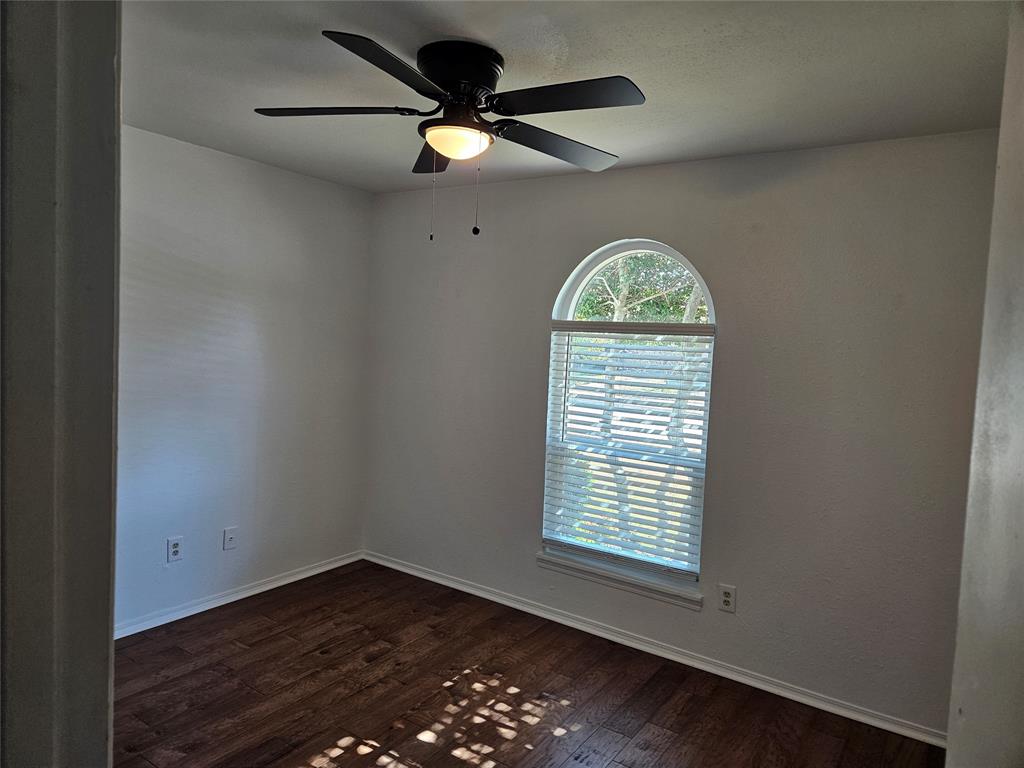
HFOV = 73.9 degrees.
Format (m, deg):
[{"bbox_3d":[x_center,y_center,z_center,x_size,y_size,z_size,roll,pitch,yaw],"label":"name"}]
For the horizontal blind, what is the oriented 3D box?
[{"bbox_3d":[0.577,0.301,3.520,0.888,1.230,0.060,6,6,34],"label":"horizontal blind"}]

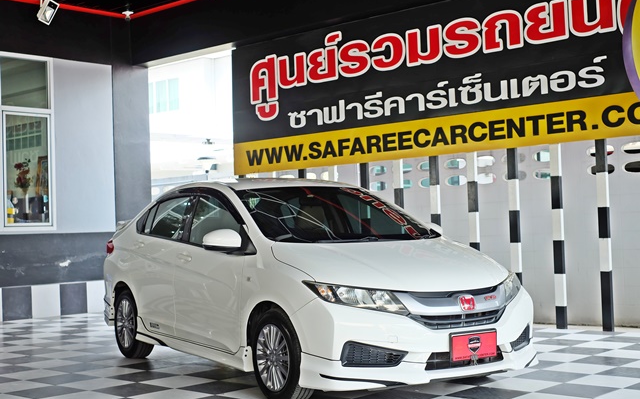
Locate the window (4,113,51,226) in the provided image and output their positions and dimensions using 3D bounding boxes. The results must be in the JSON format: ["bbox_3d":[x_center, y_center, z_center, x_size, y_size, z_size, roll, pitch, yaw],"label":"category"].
[{"bbox_3d":[-3.738,-0.382,12.085,0.080,1.450,0.680,-3,-2,42],"label":"window"}]

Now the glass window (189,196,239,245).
[{"bbox_3d":[-0.729,0.156,6.766,0.080,0.430,0.930,22,-13,-29],"label":"glass window"}]

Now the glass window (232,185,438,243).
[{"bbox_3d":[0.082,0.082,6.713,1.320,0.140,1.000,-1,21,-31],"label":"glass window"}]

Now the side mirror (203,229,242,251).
[{"bbox_3d":[-0.624,0.264,6.204,0.250,0.155,0.160,-1,-2,-31],"label":"side mirror"}]

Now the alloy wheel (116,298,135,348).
[{"bbox_3d":[-1.591,1.063,8.062,0.170,0.425,0.425,-1,-2,-31],"label":"alloy wheel"}]

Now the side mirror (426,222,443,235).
[{"bbox_3d":[0.828,0.263,7.222,0.250,0.165,0.150,-1,-2,-31],"label":"side mirror"}]

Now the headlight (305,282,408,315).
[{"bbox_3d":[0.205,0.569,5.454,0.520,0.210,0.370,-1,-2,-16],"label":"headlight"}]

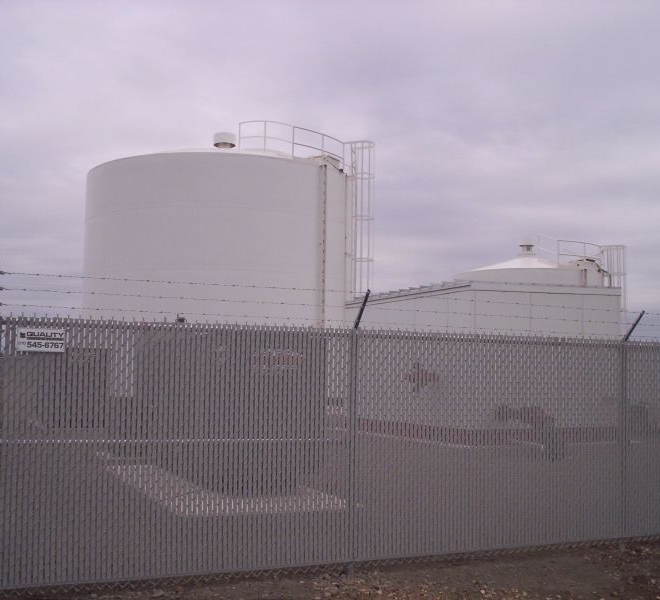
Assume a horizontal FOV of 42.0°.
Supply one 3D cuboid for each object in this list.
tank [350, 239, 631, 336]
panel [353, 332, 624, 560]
[{"bbox_3d":[3.864,0.994,23.060,6.000,4.900,8.500,3,-5,-26],"label":"tank"},{"bbox_3d":[1.461,1.221,7.410,2.845,1.796,0.060,3,-5,-26],"label":"panel"}]

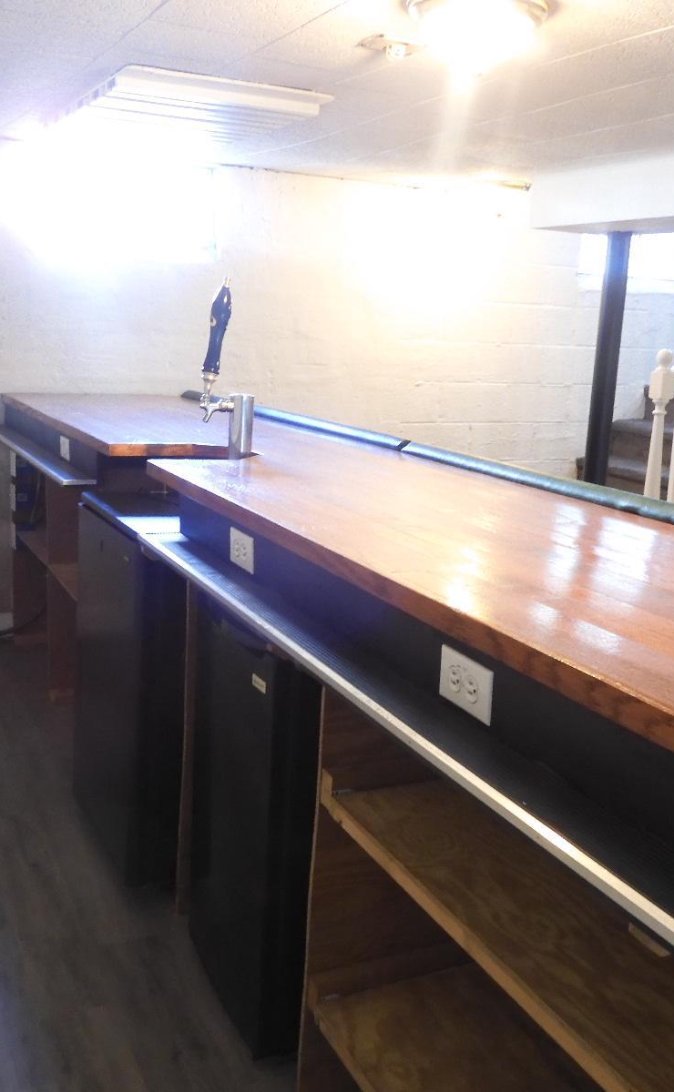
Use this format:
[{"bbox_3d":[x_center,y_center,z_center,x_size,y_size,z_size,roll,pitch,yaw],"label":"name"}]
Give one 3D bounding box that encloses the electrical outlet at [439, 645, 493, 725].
[{"bbox_3d":[0.160,0.174,1.269,0.008,0.070,0.115,-3,14,-26],"label":"electrical outlet"}]

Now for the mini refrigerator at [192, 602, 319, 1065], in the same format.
[{"bbox_3d":[-0.019,0.545,2.162,0.480,0.845,0.450,-3,14,-26],"label":"mini refrigerator"}]

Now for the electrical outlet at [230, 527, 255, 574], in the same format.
[{"bbox_3d":[-0.185,0.008,1.949,0.008,0.070,0.117,-3,14,-26],"label":"electrical outlet"}]

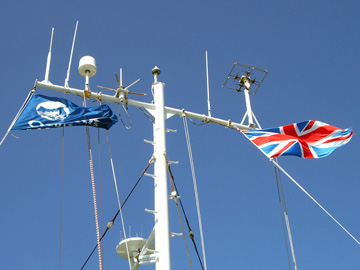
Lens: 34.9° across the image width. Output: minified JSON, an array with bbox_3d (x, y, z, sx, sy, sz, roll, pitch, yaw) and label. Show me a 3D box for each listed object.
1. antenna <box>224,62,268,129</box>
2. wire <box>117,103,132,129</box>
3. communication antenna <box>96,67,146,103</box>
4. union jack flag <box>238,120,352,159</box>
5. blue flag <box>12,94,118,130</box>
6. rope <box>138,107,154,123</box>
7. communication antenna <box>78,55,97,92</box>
[{"bbox_3d":[1.165,-0.566,9.792,0.600,1.080,0.600,11,-38,-17],"label":"antenna"},{"bbox_3d":[-0.836,-0.296,8.690,0.200,0.440,0.130,11,-38,-17],"label":"wire"},{"bbox_3d":[-0.905,-0.777,9.002,0.760,0.680,0.740,11,-38,-17],"label":"communication antenna"},{"bbox_3d":[1.859,0.079,9.050,1.700,0.700,0.360,-4,-36,3],"label":"union jack flag"},{"bbox_3d":[-1.545,-0.291,7.750,1.400,0.720,0.400,-4,-36,3],"label":"blue flag"},{"bbox_3d":[-0.519,-0.317,8.856,0.260,0.230,0.060,11,-38,-17],"label":"rope"},{"bbox_3d":[-1.412,-0.874,8.841,0.275,0.620,0.275,11,-38,-17],"label":"communication antenna"}]

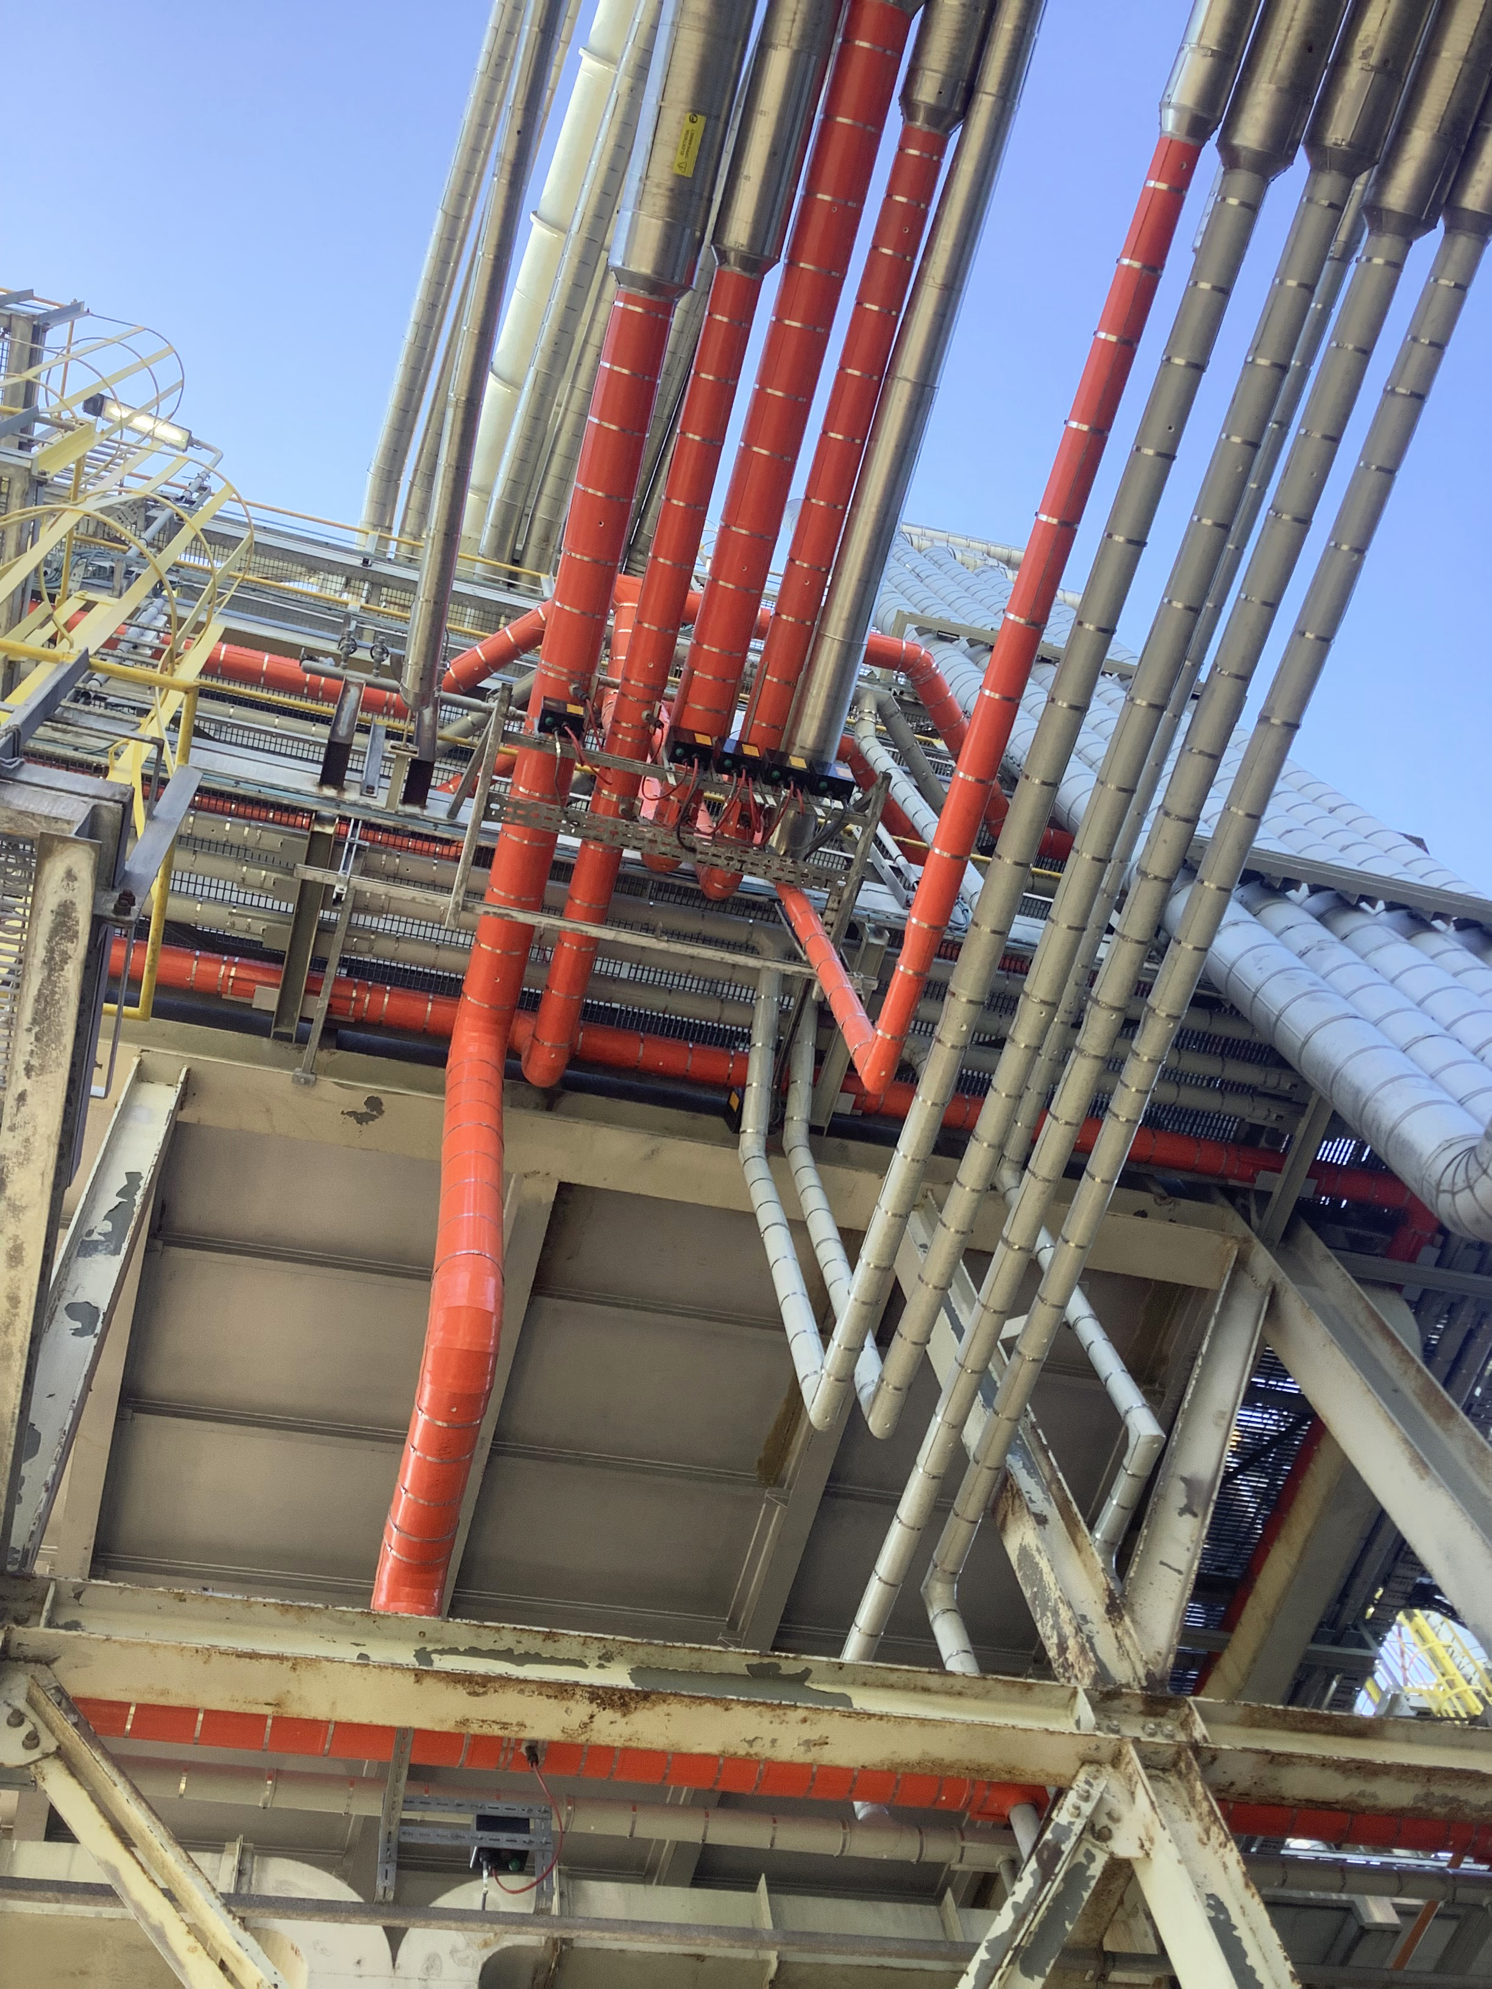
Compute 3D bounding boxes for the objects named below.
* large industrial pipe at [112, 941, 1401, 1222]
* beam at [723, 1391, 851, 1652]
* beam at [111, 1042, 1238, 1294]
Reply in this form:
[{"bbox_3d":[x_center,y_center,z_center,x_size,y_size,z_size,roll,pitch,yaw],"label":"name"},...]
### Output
[{"bbox_3d":[0.373,0.462,8.416,6.520,0.200,0.210,11,-68,-13],"label":"large industrial pipe"},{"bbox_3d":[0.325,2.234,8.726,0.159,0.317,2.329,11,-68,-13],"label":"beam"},{"bbox_3d":[-0.198,0.736,7.963,5.117,0.310,0.300,11,-68,-13],"label":"beam"}]

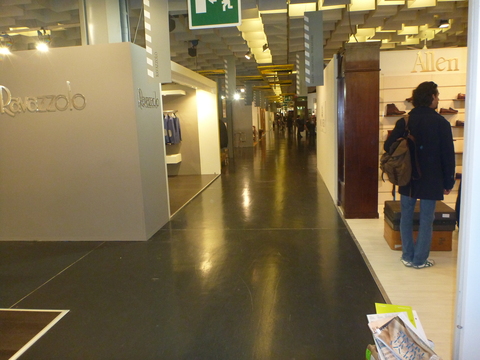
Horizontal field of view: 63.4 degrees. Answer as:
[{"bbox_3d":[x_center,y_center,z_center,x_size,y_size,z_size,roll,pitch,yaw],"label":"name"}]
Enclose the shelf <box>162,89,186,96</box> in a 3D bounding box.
[{"bbox_3d":[-1.974,-2.323,10.434,1.000,0.120,0.380,-1,9,7],"label":"shelf"}]

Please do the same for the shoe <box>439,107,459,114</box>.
[{"bbox_3d":[3.285,-1.079,6.100,0.290,0.100,0.105,-2,9,5],"label":"shoe"}]

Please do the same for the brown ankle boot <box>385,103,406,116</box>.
[{"bbox_3d":[2.483,-1.113,6.150,0.295,0.165,0.110,-2,9,5],"label":"brown ankle boot"}]

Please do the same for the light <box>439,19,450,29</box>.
[{"bbox_3d":[4.273,-3.270,8.114,0.240,0.220,0.220,-6,10,-22],"label":"light"}]

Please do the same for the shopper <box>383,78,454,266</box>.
[{"bbox_3d":[1.695,-0.026,3.705,0.600,1.770,0.440,2,10,28],"label":"shopper"}]

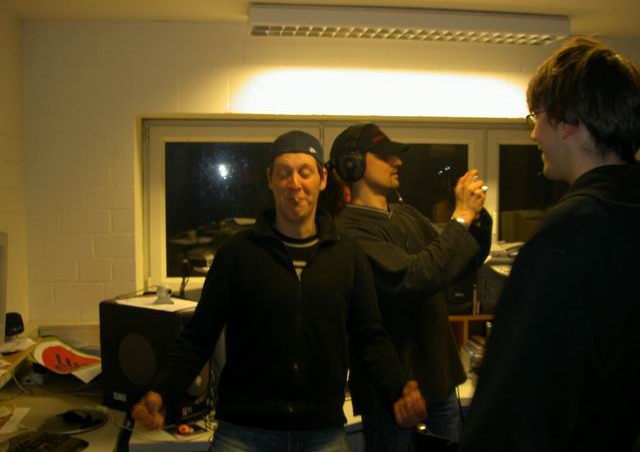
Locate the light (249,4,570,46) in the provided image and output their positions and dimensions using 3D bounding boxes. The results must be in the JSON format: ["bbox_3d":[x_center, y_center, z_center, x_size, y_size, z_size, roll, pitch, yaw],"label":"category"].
[{"bbox_3d":[0.426,-0.982,3.558,1.550,0.091,0.290,-1,4,-8],"label":"light"}]

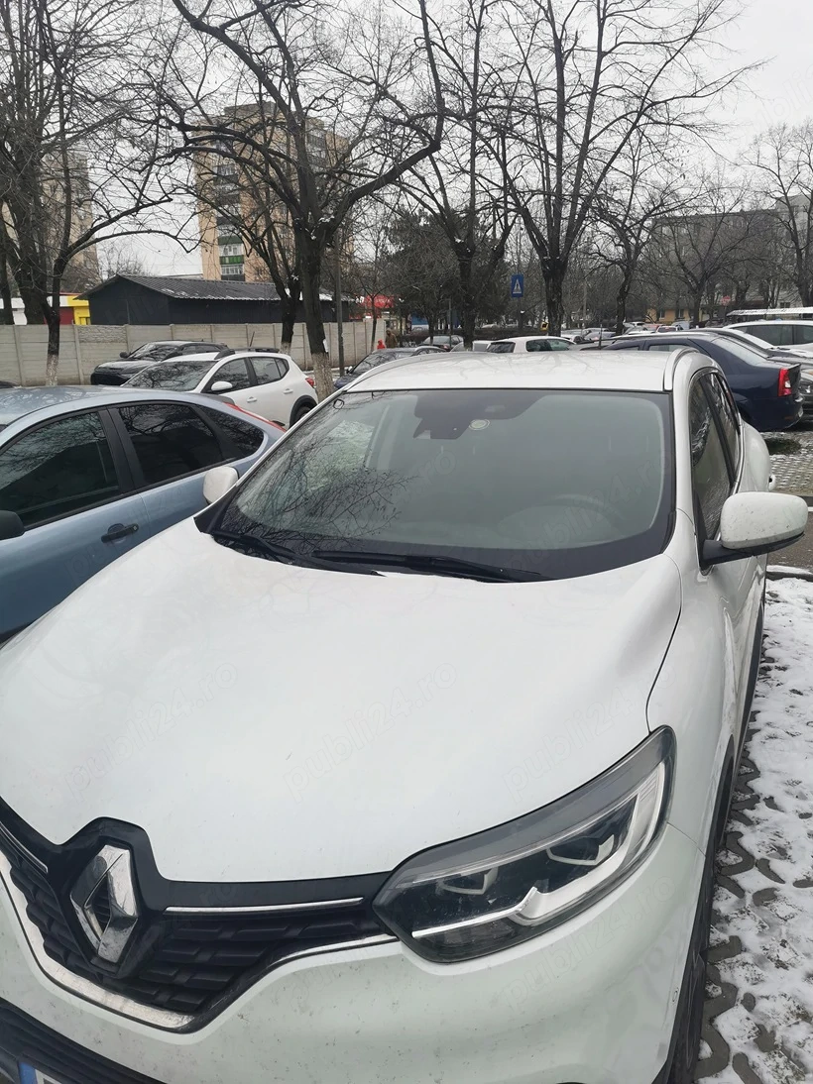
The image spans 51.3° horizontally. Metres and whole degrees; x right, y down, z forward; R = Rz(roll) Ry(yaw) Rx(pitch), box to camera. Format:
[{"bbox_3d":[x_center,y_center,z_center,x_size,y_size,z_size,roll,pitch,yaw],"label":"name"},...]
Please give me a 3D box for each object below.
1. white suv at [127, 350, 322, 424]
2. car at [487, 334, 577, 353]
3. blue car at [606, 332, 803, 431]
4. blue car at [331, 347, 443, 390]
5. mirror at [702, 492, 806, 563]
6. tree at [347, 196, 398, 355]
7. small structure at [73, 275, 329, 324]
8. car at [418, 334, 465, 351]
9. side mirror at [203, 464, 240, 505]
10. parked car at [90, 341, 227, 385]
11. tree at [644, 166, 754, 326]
[{"bbox_3d":[-3.151,-2.204,13.245,1.850,1.580,4.100,5,16,24],"label":"white suv"},{"bbox_3d":[4.219,-5.812,27.022,4.200,1.480,1.760,-12,18,-37],"label":"car"},{"bbox_3d":[3.636,-2.418,12.848,4.260,1.530,1.740,6,16,27],"label":"blue car"},{"bbox_3d":[-0.203,-3.670,19.183,1.780,1.480,4.350,5,15,23],"label":"blue car"},{"bbox_3d":[0.973,-0.035,2.369,0.270,0.215,0.190,4,15,24],"label":"mirror"},{"bbox_3d":[-1.376,-10.383,34.505,2.300,6.794,2.300,-2,14,0],"label":"tree"},{"bbox_3d":[-7.563,-9.455,37.148,4.708,3.729,13.283,5,15,24],"label":"small structure"},{"bbox_3d":[2.261,-8.799,39.046,1.780,1.460,4.450,6,16,28],"label":"car"},{"bbox_3d":[-0.660,-0.207,3.143,0.220,0.180,0.150,5,15,24],"label":"side mirror"},{"bbox_3d":[-6.358,-4.680,22.915,1.860,1.650,4.400,5,15,24],"label":"parked car"},{"bbox_3d":[16.528,-15.679,47.710,6.293,9.792,6.293,-1,14,0],"label":"tree"}]

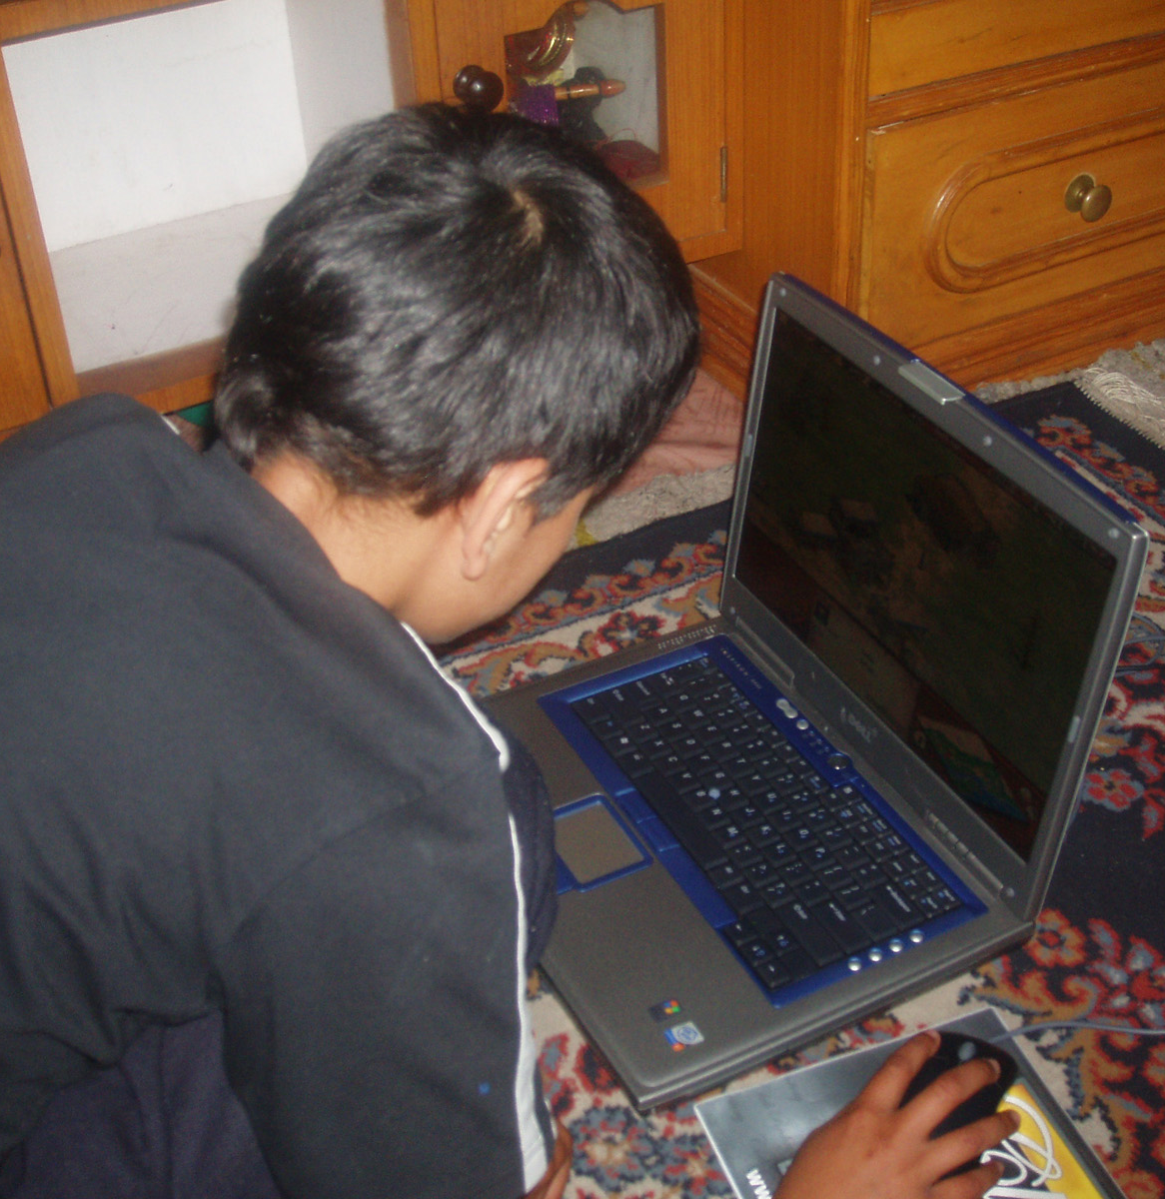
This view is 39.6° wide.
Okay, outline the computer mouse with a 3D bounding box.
[{"bbox_3d":[0.194,0.268,0.865,0.061,0.036,0.105,23,44,31],"label":"computer mouse"}]

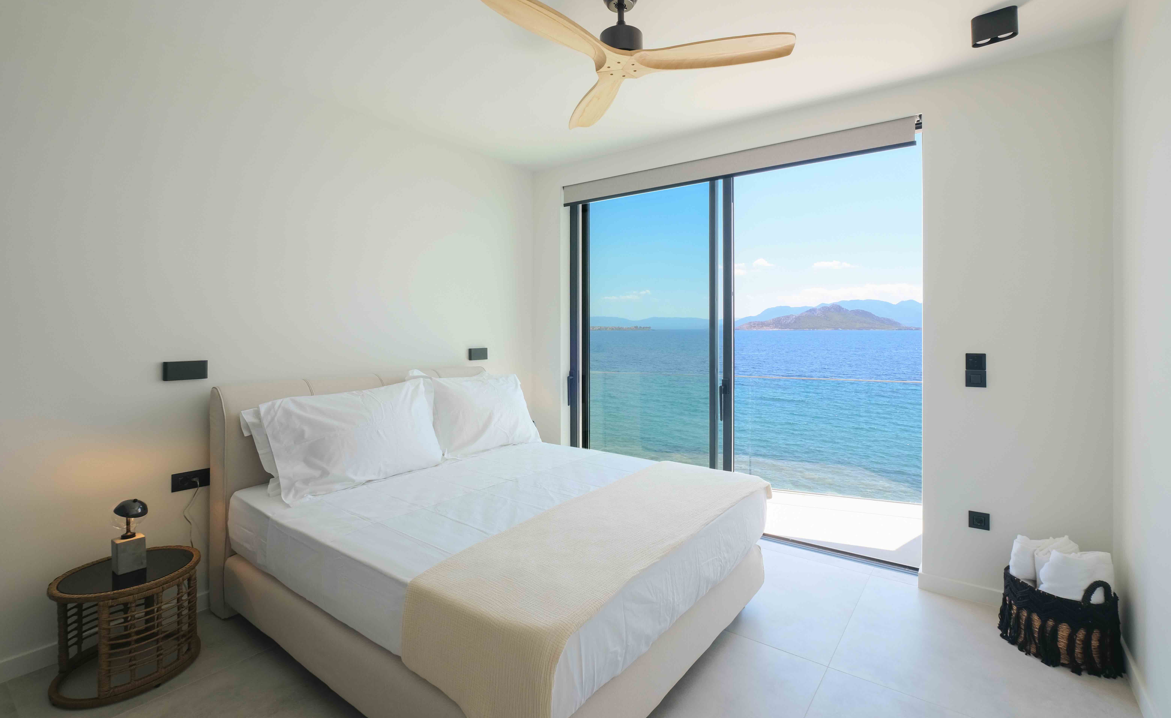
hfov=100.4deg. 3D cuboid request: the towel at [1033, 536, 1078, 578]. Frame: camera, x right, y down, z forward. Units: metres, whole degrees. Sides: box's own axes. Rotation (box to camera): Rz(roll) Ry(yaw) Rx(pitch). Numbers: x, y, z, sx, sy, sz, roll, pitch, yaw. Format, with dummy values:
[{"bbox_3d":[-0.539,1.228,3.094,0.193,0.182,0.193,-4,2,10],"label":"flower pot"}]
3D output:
[{"bbox_3d":[2.109,0.971,2.188,0.155,0.310,0.155,1,2,36],"label":"towel"}]

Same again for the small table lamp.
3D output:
[{"bbox_3d":[-1.905,0.734,2.039,0.095,0.285,0.100,1,2,36],"label":"small table lamp"}]

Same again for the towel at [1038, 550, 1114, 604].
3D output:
[{"bbox_3d":[2.092,0.967,2.089,0.220,0.290,0.170,1,2,36],"label":"towel"}]

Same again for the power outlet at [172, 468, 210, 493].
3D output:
[{"bbox_3d":[-1.948,0.599,2.414,0.013,0.086,0.152,1,2,36],"label":"power outlet"}]

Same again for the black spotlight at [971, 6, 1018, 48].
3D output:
[{"bbox_3d":[1.696,-1.375,2.025,0.150,0.110,0.085,1,2,36],"label":"black spotlight"}]

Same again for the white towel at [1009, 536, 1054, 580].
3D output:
[{"bbox_3d":[2.081,0.966,2.277,0.155,0.310,0.155,1,2,36],"label":"white towel"}]

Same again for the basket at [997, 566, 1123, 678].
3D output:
[{"bbox_3d":[2.088,1.100,2.160,0.400,0.345,0.385,1,2,36],"label":"basket"}]

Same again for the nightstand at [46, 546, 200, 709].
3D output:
[{"bbox_3d":[-1.887,1.081,2.024,0.465,0.405,0.465,1,2,36],"label":"nightstand"}]

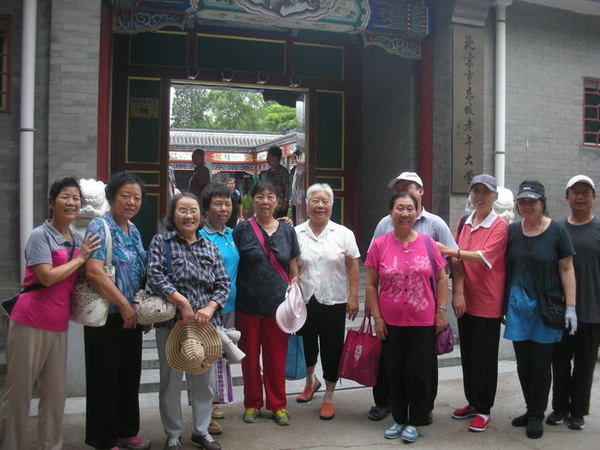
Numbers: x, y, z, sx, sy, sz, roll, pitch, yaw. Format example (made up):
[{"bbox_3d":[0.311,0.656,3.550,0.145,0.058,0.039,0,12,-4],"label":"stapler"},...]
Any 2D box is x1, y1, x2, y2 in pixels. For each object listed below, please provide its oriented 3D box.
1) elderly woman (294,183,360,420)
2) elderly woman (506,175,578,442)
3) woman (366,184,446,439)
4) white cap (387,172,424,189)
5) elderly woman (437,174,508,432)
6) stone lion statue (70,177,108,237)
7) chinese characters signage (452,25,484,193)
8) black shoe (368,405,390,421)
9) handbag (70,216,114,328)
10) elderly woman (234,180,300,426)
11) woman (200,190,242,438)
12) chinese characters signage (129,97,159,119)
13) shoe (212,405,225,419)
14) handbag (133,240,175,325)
[{"bbox_3d":[0.182,0.491,4.170,0.480,1.570,0.360,1,1,16],"label":"elderly woman"},{"bbox_3d":[1.568,0.517,3.938,0.460,1.610,0.340,1,0,23],"label":"elderly woman"},{"bbox_3d":[0.675,0.548,3.800,0.510,1.527,0.320,1,0,10],"label":"woman"},{"bbox_3d":[0.696,-0.296,4.040,0.180,0.125,0.260,2,2,45],"label":"white cap"},{"bbox_3d":[1.119,0.480,3.960,0.480,1.620,0.380,1,2,32],"label":"elderly woman"},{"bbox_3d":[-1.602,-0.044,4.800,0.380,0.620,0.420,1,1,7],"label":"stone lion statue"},{"bbox_3d":[1.805,-1.237,6.500,0.380,1.800,0.050,0,1,-18],"label":"chinese characters signage"},{"bbox_3d":[0.561,1.262,4.201,0.100,0.100,0.270,0,0,30],"label":"black shoe"},{"bbox_3d":[-1.214,0.278,3.550,0.260,0.620,0.140,1,2,30],"label":"handbag"},{"bbox_3d":[-0.210,0.505,4.086,0.460,1.596,0.310,1,0,-3],"label":"elderly woman"},{"bbox_3d":[-0.533,0.501,3.920,0.460,1.550,0.310,0,1,-14],"label":"woman"},{"bbox_3d":[-1.704,-1.282,6.650,0.305,0.230,0.030,1,0,-18],"label":"chinese characters signage"},{"bbox_3d":[-0.567,1.250,4.172,0.095,0.100,0.240,1,0,-13],"label":"shoe"},{"bbox_3d":[-0.863,0.347,3.600,0.265,0.500,0.180,1,0,6],"label":"handbag"}]

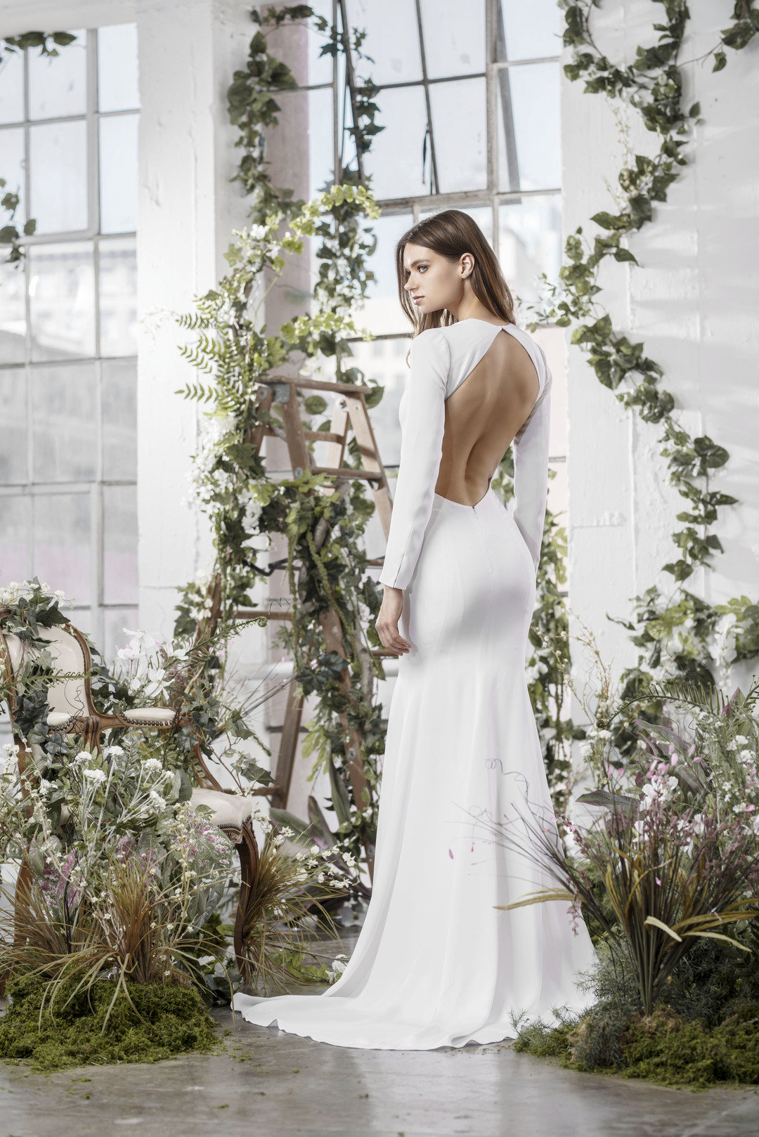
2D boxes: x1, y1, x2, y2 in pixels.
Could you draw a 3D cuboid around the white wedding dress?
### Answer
[{"bbox_3d":[0.085,0.215,6.020,0.800,1.580,0.880,0,-2,-12],"label":"white wedding dress"}]

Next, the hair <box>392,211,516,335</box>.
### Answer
[{"bbox_3d":[0.174,-0.655,6.180,0.265,0.310,0.215,-6,1,-21],"label":"hair"}]

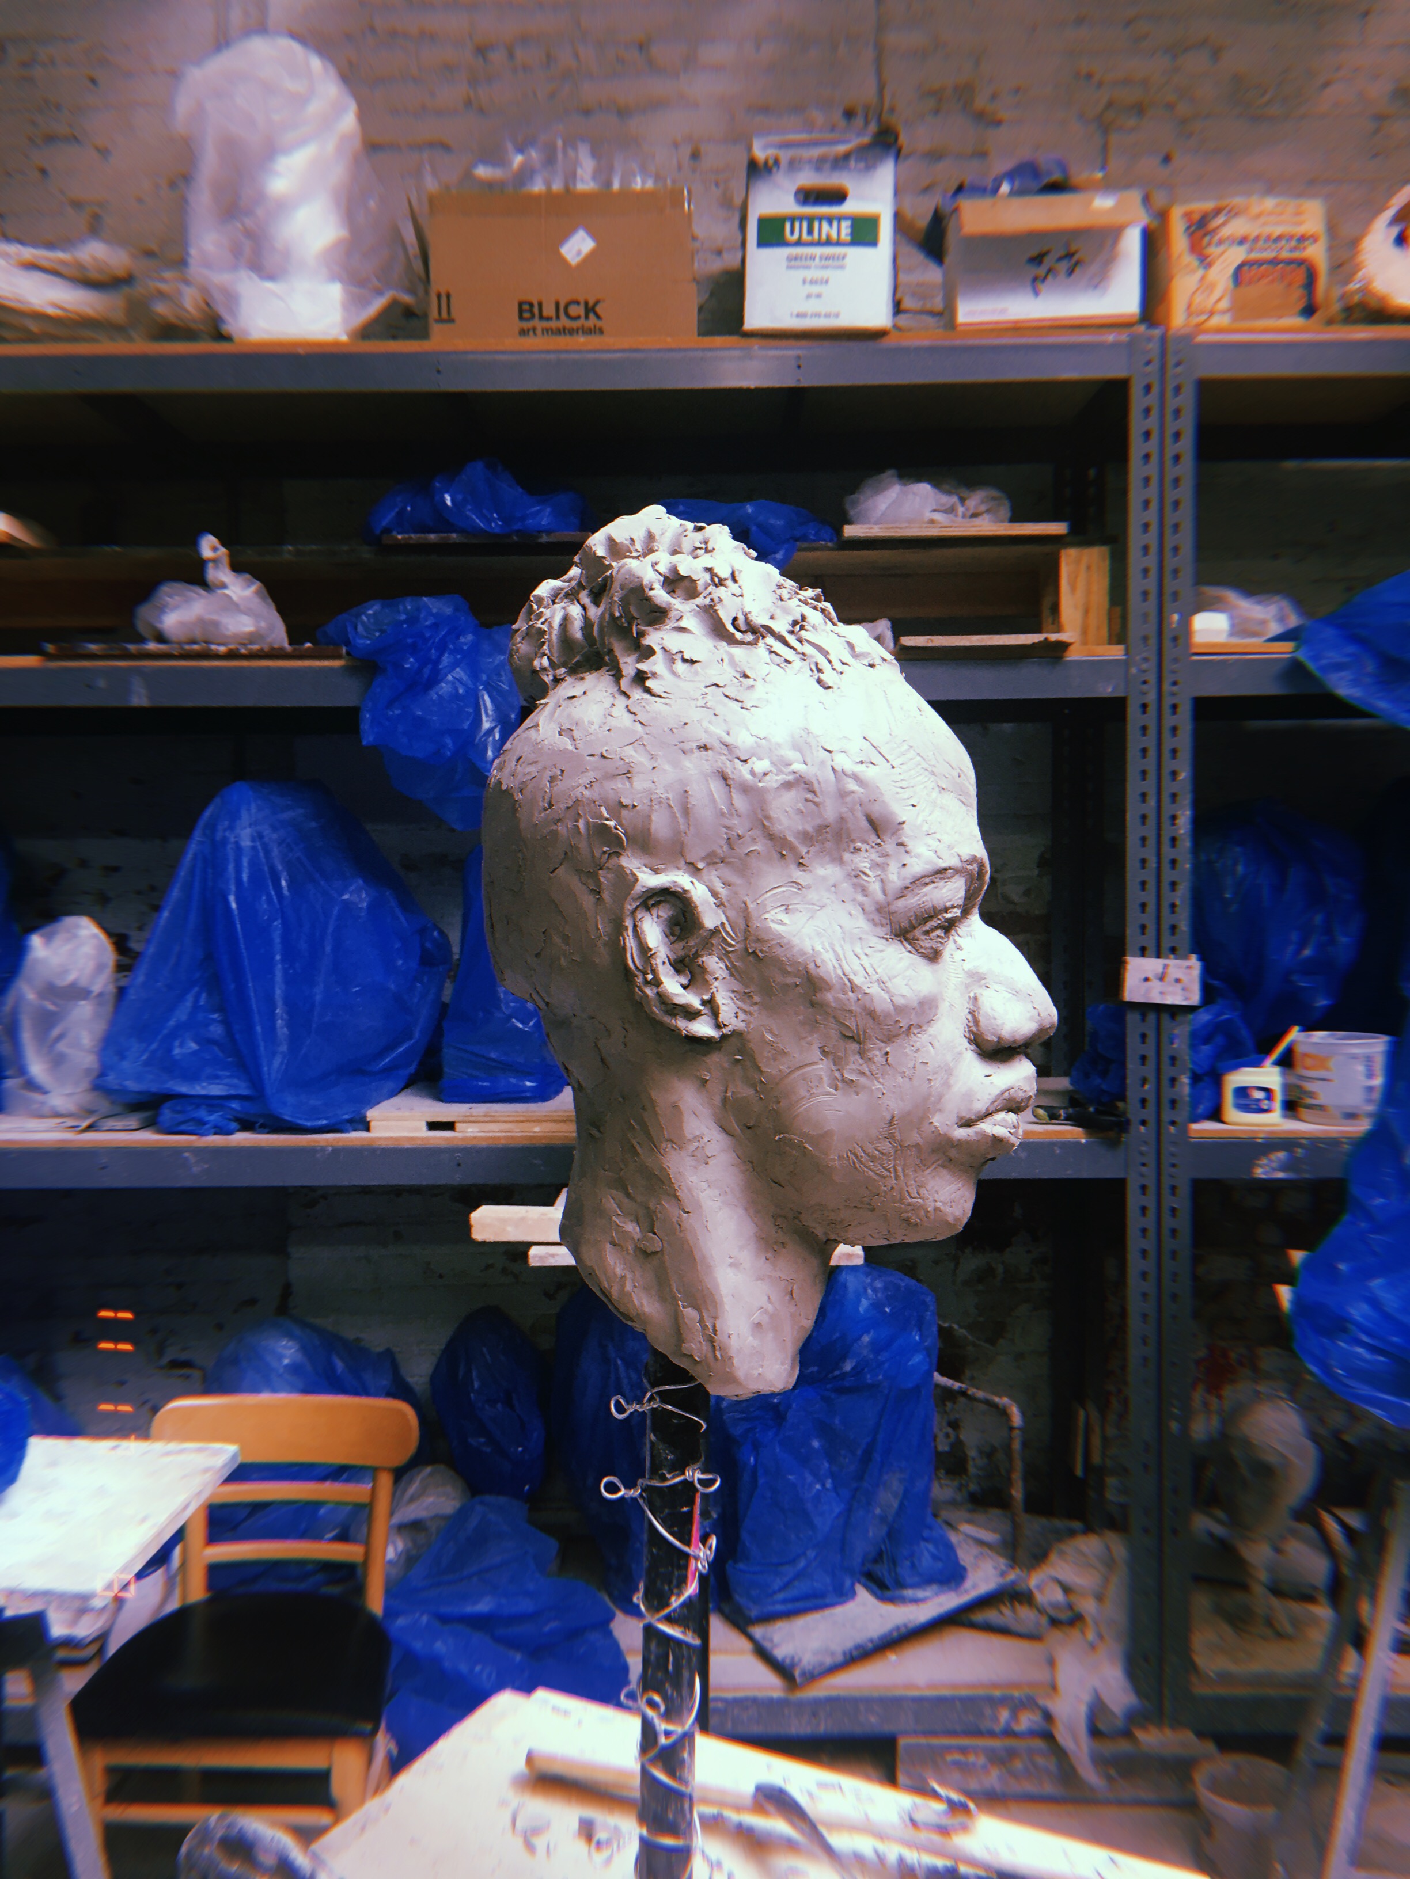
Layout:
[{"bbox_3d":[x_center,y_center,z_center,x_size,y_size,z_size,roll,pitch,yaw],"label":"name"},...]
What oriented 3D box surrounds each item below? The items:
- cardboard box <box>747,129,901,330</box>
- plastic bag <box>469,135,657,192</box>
[{"bbox_3d":[0.193,-1.181,2.741,0.247,0.319,0.250,-1,3,0],"label":"cardboard box"},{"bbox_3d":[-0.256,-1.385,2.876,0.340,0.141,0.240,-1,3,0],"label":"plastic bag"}]

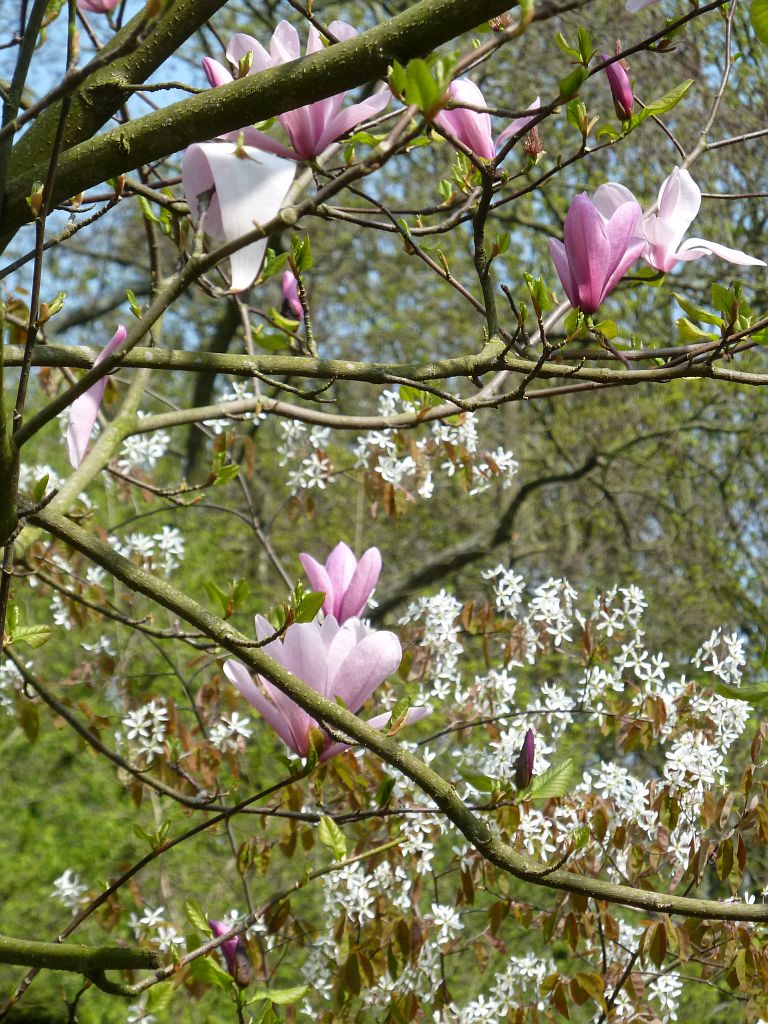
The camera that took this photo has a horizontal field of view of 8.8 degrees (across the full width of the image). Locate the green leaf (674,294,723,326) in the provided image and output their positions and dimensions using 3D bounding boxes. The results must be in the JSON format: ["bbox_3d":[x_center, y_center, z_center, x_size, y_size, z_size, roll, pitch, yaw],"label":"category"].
[{"bbox_3d":[0.263,-0.170,4.200,0.047,0.017,0.018,31,0,0],"label":"green leaf"}]

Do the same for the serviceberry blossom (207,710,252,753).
[{"bbox_3d":[-0.153,0.220,5.000,0.044,0.042,0.028,0,-5,0],"label":"serviceberry blossom"}]

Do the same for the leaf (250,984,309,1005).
[{"bbox_3d":[-0.087,0.401,4.150,0.048,0.017,0.009,-13,-42,11],"label":"leaf"}]

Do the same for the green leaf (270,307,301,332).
[{"bbox_3d":[-0.082,-0.160,4.150,0.027,0.009,0.015,35,30,-11],"label":"green leaf"}]

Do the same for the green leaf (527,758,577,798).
[{"bbox_3d":[0.136,0.216,4.050,0.045,0.026,0.007,-38,-18,6],"label":"green leaf"}]

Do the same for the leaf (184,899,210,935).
[{"bbox_3d":[-0.149,0.324,4.000,0.013,0.034,0.013,-30,-5,0],"label":"leaf"}]

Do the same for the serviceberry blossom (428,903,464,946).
[{"bbox_3d":[0.062,0.413,5.000,0.036,0.044,0.025,0,-5,0],"label":"serviceberry blossom"}]

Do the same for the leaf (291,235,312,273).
[{"bbox_3d":[-0.070,-0.220,4.250,0.017,0.032,0.015,0,-6,0],"label":"leaf"}]

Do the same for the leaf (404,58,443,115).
[{"bbox_3d":[0.030,-0.328,3.850,0.029,0.043,0.018,0,-5,0],"label":"leaf"}]

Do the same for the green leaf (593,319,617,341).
[{"bbox_3d":[0.176,-0.146,4.000,0.020,0.016,0.007,30,-30,27],"label":"green leaf"}]

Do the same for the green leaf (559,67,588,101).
[{"bbox_3d":[0.155,-0.351,4.100,0.016,0.031,0.015,36,0,0],"label":"green leaf"}]

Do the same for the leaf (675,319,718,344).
[{"bbox_3d":[0.251,-0.144,4.000,0.034,0.018,0.010,26,-50,-11],"label":"leaf"}]

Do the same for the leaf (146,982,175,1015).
[{"bbox_3d":[-0.185,0.405,4.150,0.021,0.033,0.007,30,-18,18],"label":"leaf"}]

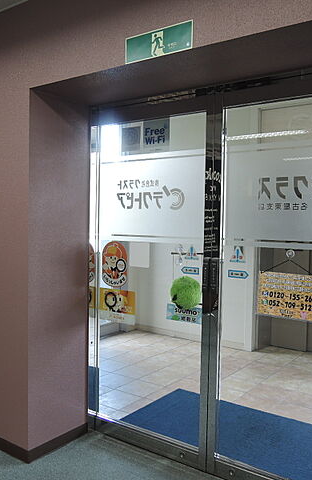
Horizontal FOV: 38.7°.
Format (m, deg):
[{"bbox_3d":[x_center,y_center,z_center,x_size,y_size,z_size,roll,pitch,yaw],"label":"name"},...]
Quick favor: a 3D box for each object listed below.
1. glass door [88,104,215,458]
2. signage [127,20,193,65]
[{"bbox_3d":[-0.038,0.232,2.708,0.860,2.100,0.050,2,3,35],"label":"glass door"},{"bbox_3d":[0.004,-0.873,1.966,0.362,0.120,0.012,2,3,35],"label":"signage"}]

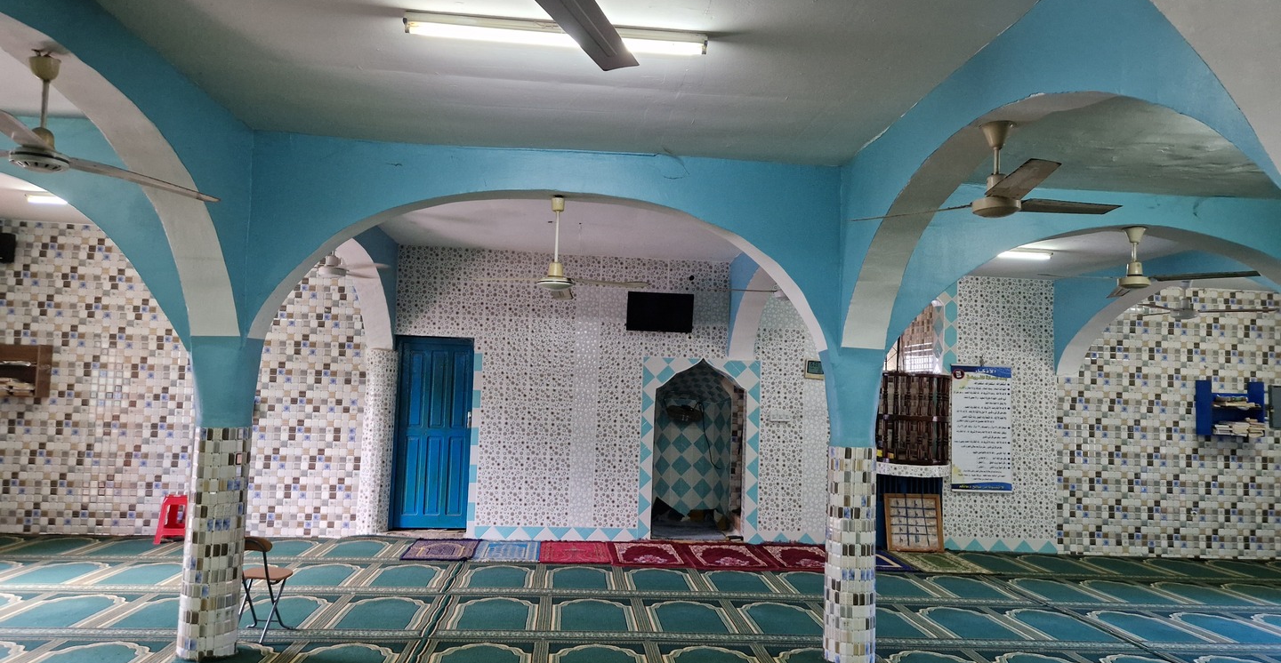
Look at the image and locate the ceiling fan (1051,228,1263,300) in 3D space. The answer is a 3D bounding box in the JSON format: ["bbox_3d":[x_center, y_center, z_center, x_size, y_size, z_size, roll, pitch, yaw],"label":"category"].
[{"bbox_3d":[3.321,-0.496,5.721,1.300,0.430,1.300,2,-4,-3],"label":"ceiling fan"}]

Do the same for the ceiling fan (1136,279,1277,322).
[{"bbox_3d":[5.105,-0.293,7.749,1.170,0.367,1.270,0,-5,32],"label":"ceiling fan"}]

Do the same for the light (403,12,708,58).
[{"bbox_3d":[-0.336,-1.209,3.457,1.220,0.075,0.055,2,-4,-4],"label":"light"}]

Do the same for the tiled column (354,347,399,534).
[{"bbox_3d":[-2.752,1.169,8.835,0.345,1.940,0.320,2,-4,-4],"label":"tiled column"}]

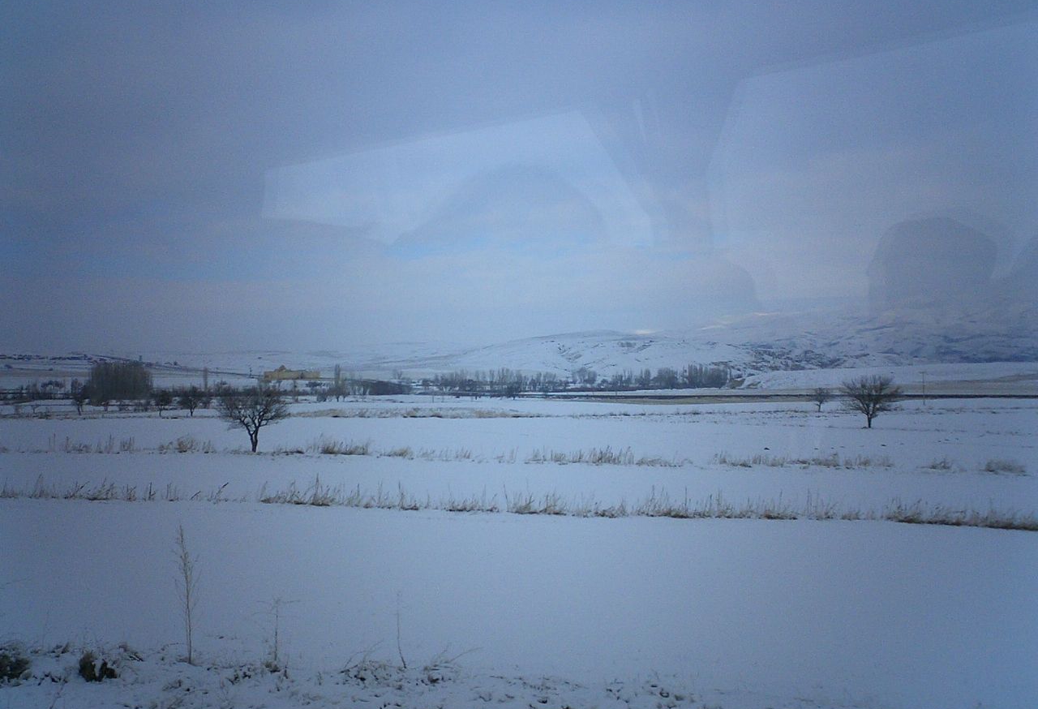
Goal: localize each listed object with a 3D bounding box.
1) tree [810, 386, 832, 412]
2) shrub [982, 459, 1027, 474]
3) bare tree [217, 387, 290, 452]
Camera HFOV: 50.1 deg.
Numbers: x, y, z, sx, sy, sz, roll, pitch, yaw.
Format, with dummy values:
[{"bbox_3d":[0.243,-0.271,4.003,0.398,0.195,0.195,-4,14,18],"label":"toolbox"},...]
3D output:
[{"bbox_3d":[40.838,5.975,150.000,3.000,3.500,2.900,0,-1,15],"label":"tree"},{"bbox_3d":[24.976,5.749,57.000,2.100,0.800,1.400,-1,-1,22],"label":"shrub"},{"bbox_3d":[-16.995,4.177,71.000,4.400,4.150,4.200,0,-1,-13],"label":"bare tree"}]

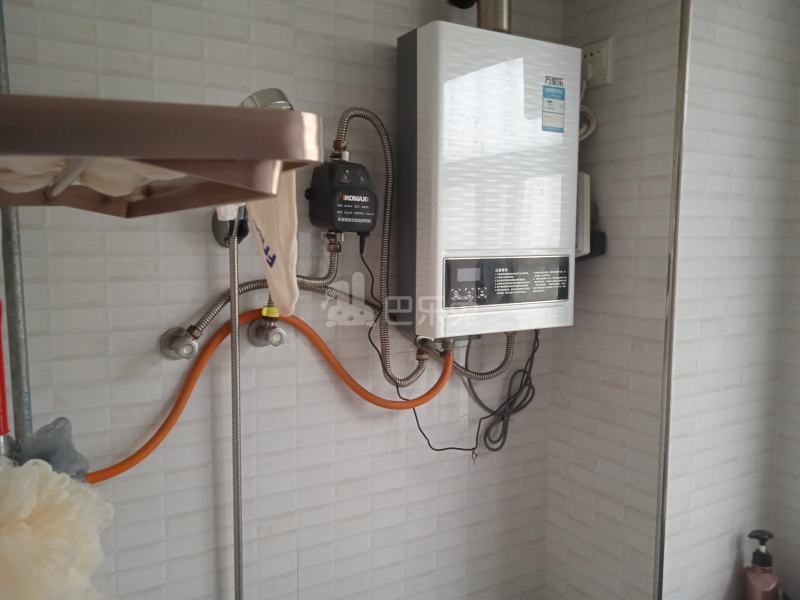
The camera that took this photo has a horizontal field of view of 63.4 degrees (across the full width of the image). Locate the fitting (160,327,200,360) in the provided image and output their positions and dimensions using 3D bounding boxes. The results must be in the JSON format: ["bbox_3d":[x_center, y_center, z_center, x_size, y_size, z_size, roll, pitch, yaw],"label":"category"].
[{"bbox_3d":[-0.333,0.071,0.996,0.054,0.054,0.073,-3,6,-30],"label":"fitting"}]

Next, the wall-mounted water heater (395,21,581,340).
[{"bbox_3d":[0.168,-0.208,1.220,0.330,0.528,0.128,-3,6,-31],"label":"wall-mounted water heater"}]

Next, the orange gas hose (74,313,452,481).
[{"bbox_3d":[-0.183,0.136,1.080,0.636,0.240,0.060,-3,6,-31],"label":"orange gas hose"}]

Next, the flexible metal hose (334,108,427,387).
[{"bbox_3d":[-0.029,-0.083,1.137,0.186,0.484,0.055,-3,6,-31],"label":"flexible metal hose"}]

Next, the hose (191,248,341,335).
[{"bbox_3d":[-0.213,-0.018,1.045,0.251,0.130,0.038,-3,6,-31],"label":"hose"}]

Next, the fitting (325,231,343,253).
[{"bbox_3d":[-0.112,-0.099,1.095,0.028,0.037,0.027,0,5,0],"label":"fitting"}]

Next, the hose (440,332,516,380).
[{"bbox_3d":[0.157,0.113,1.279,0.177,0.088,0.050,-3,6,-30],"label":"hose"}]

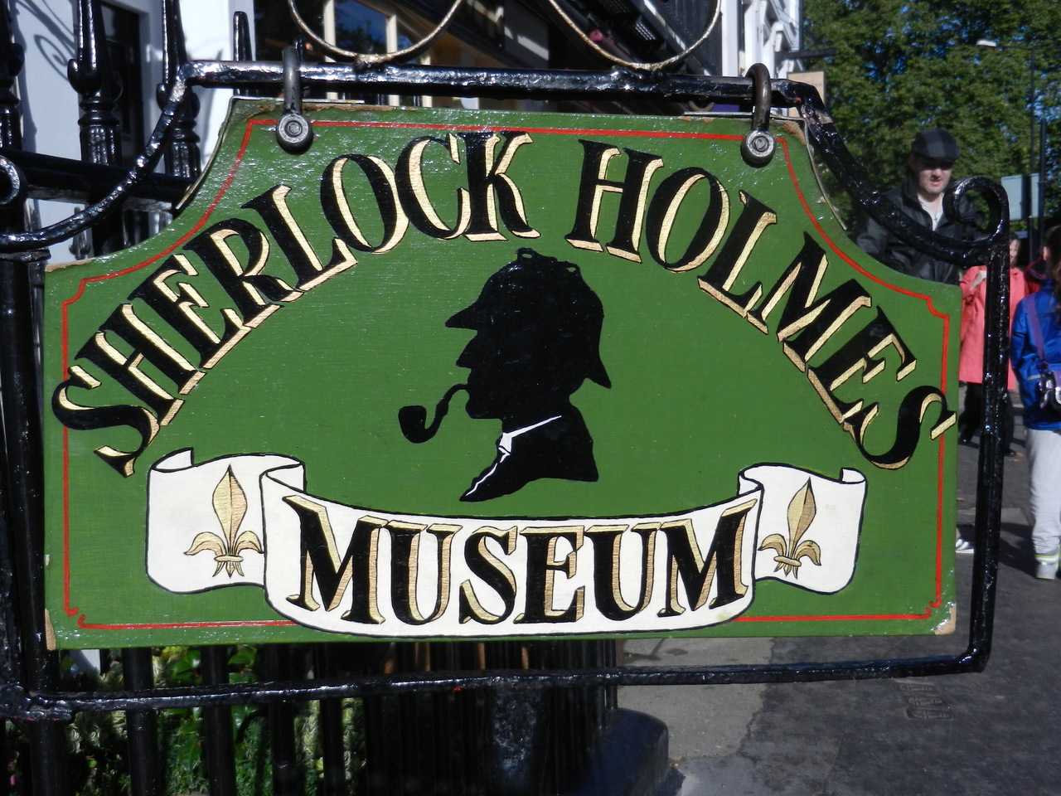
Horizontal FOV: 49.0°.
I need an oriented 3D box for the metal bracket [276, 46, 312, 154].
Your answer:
[{"bbox_3d":[-0.173,-0.218,0.857,0.026,0.077,0.048,-1,5,-7],"label":"metal bracket"}]

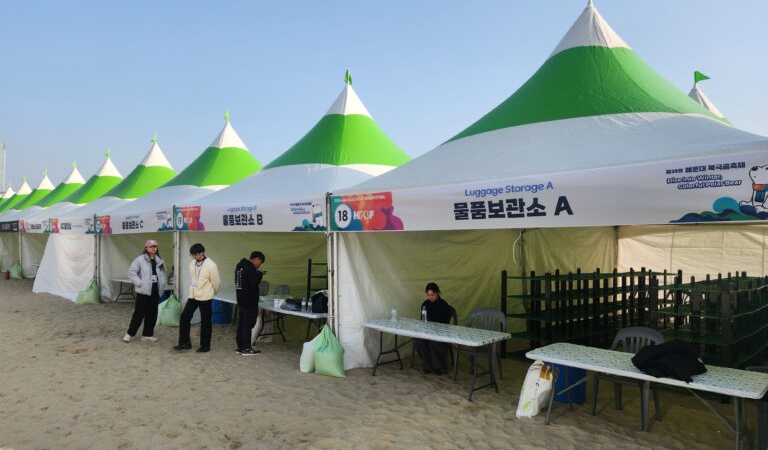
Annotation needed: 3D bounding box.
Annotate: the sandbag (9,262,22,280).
[{"bbox_3d":[-15.078,1.902,20.902,0.520,0.640,0.400,1,-1,-36],"label":"sandbag"}]

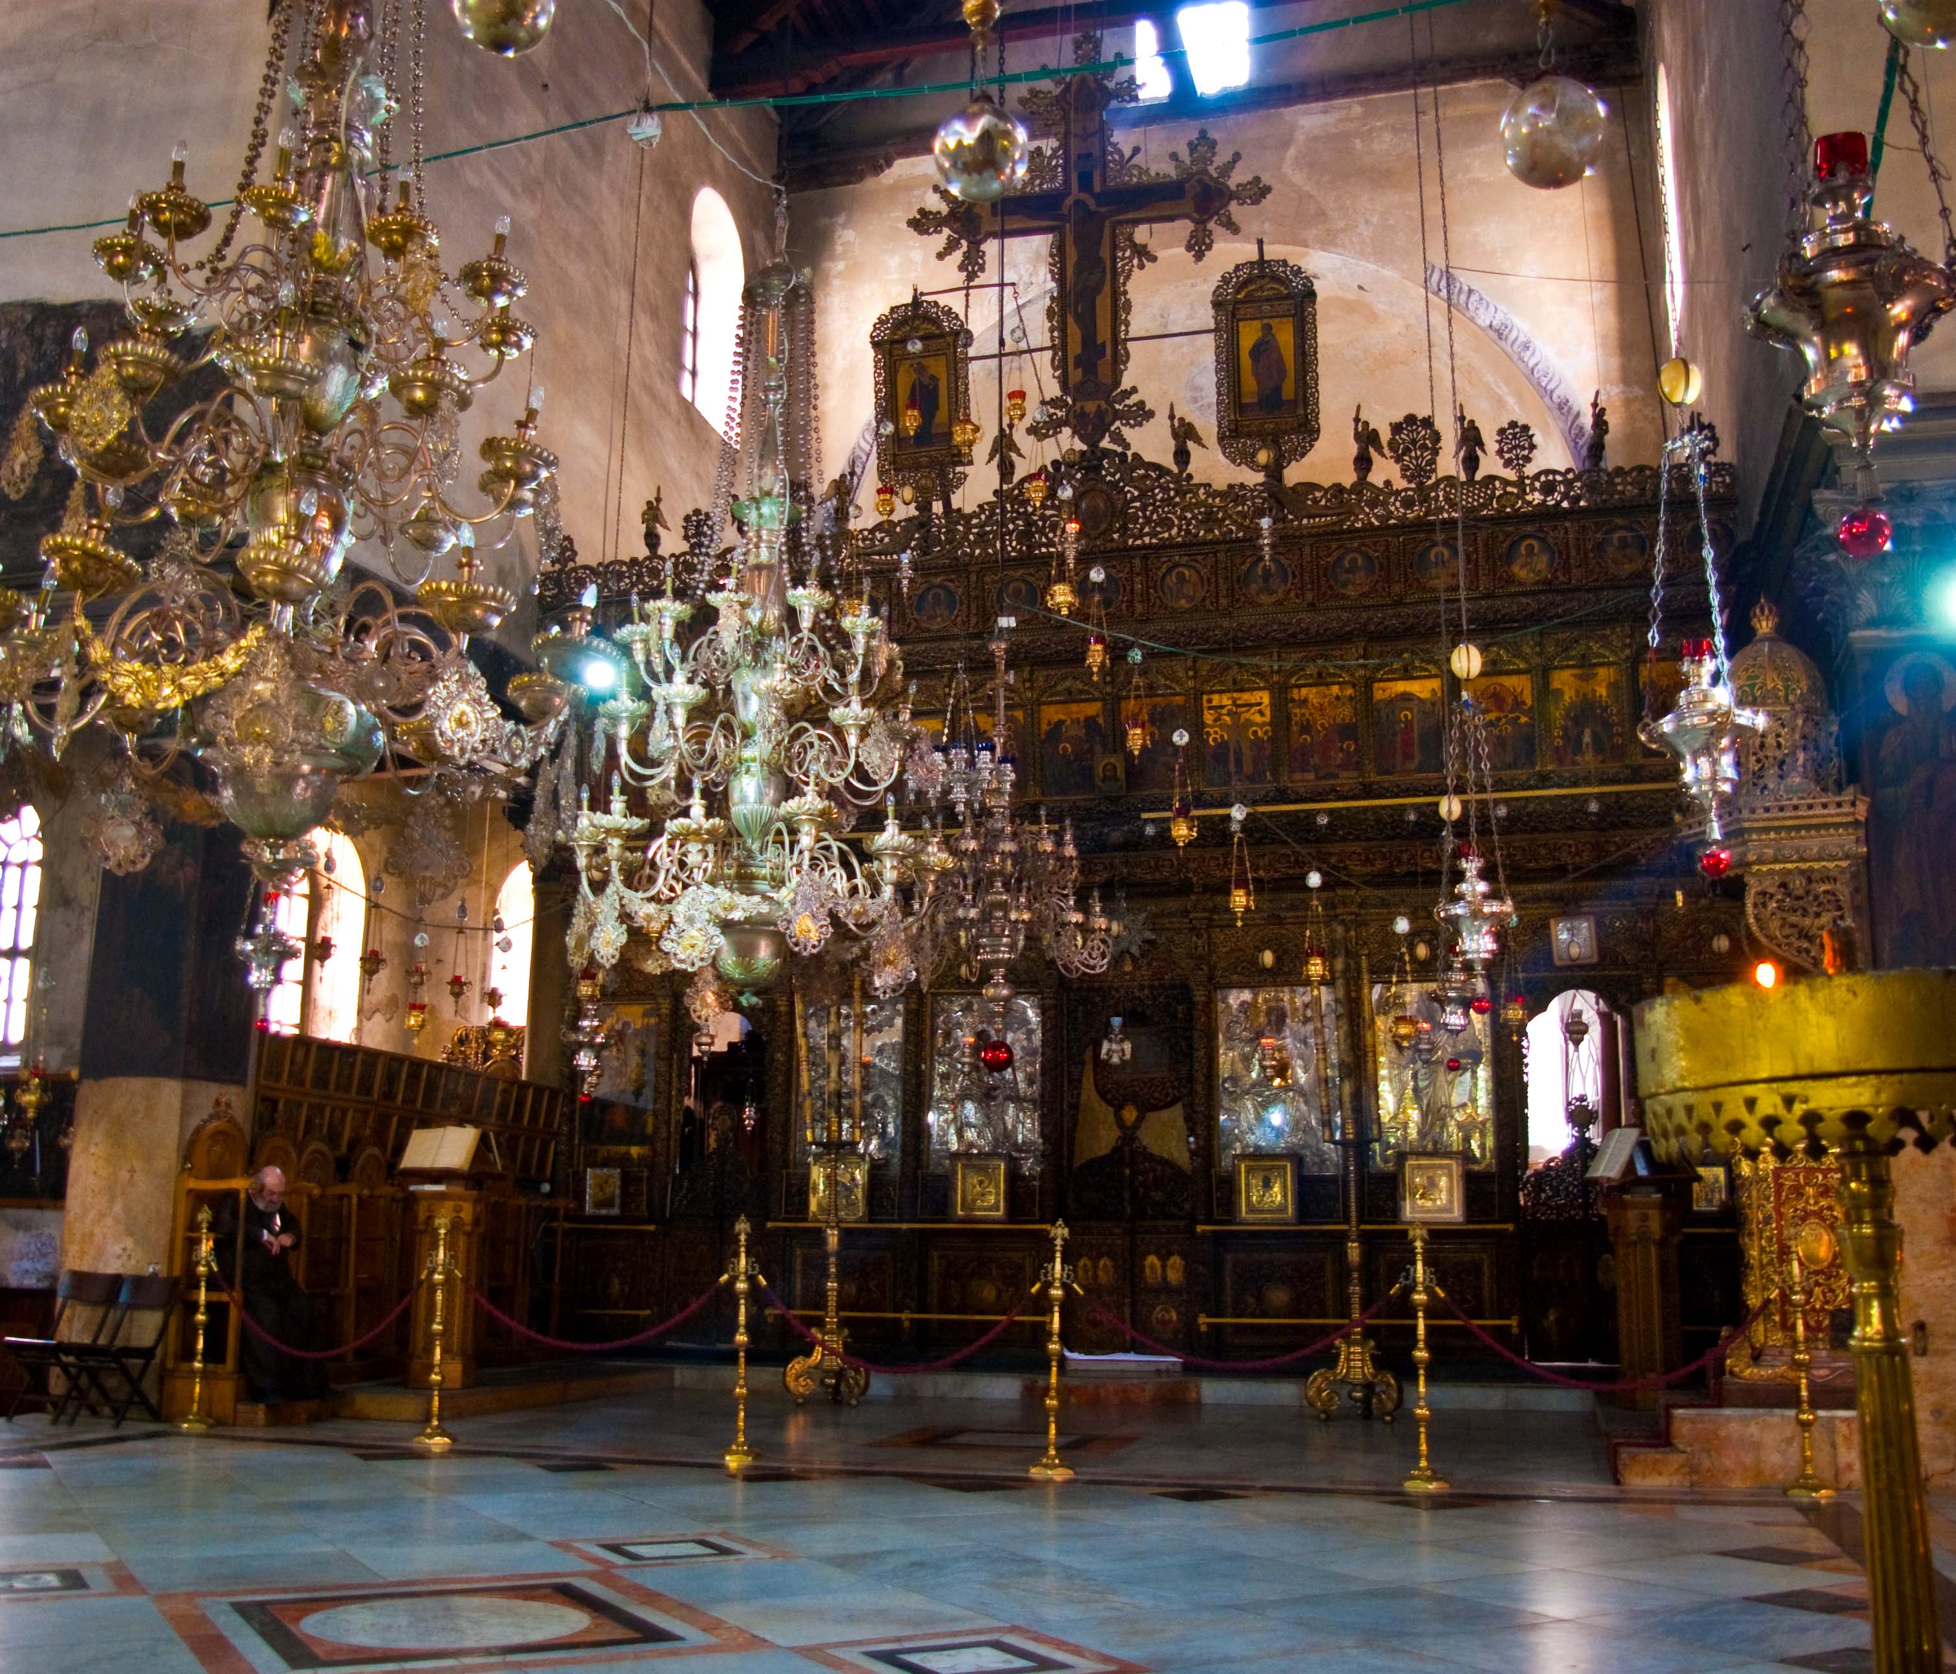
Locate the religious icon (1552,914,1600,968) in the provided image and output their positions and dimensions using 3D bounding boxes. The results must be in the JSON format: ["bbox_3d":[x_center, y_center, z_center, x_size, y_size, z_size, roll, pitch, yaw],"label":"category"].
[{"bbox_3d":[4.208,0.737,13.241,0.290,0.370,0.050,-3,-12,15],"label":"religious icon"}]

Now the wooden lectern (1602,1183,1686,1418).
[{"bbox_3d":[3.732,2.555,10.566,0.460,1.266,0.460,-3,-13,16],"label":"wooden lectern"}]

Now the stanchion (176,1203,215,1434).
[{"bbox_3d":[-4.204,2.592,10.152,0.200,1.193,0.200,-3,-13,16],"label":"stanchion"}]

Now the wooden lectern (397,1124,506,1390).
[{"bbox_3d":[-3.427,2.723,12.260,0.520,1.663,0.480,-3,-12,15],"label":"wooden lectern"}]

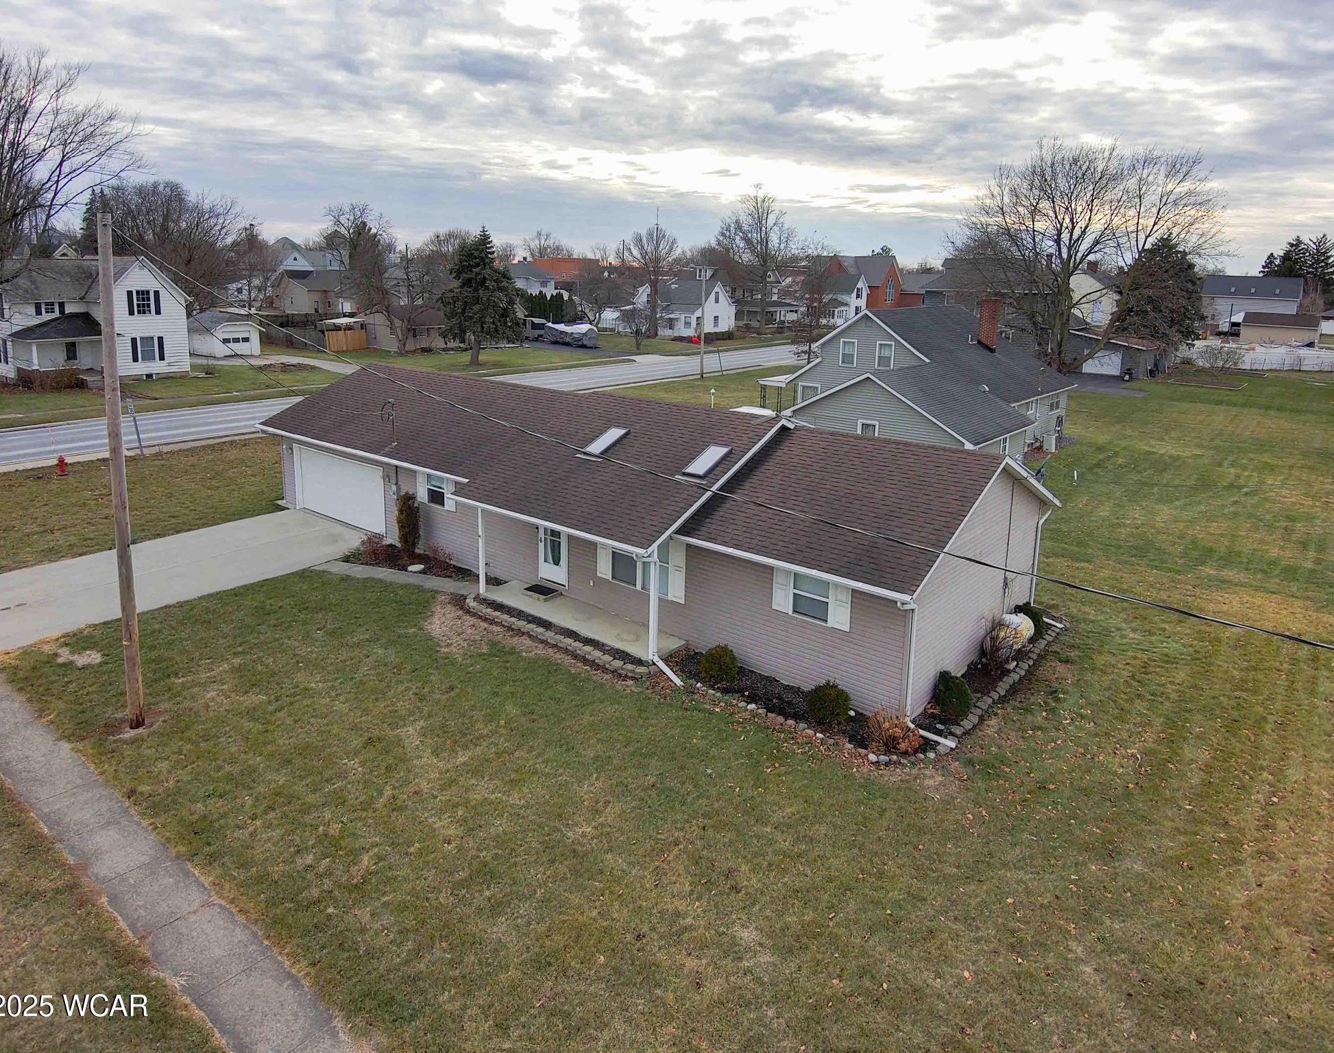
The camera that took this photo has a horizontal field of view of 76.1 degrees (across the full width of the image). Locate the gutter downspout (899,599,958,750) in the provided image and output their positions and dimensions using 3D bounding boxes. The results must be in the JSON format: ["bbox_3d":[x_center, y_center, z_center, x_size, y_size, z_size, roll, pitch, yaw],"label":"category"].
[{"bbox_3d":[4.704,2.706,15.207,0.420,2.380,1.220,-11,20,-36],"label":"gutter downspout"}]

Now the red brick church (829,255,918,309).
[{"bbox_3d":[33.222,-42.928,153.676,15.500,11.200,16.500,13,21,37],"label":"red brick church"}]

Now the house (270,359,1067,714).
[{"bbox_3d":[-2.154,-1.459,24.372,22.800,4.500,9.500,14,20,37],"label":"house"}]

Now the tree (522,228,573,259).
[{"bbox_3d":[-31.597,-68.781,224.982,13.000,18.500,13.000,1,16,0],"label":"tree"}]

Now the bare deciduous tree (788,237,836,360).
[{"bbox_3d":[14.030,-21.214,81.241,4.600,11.400,4.400,4,17,9],"label":"bare deciduous tree"}]

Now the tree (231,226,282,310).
[{"bbox_3d":[-49.608,-30.991,103.821,5.700,11.200,5.700,1,16,0],"label":"tree"}]

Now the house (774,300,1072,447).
[{"bbox_3d":[11.963,-7.255,41.624,13.400,6.900,18.400,14,21,38],"label":"house"}]

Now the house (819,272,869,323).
[{"bbox_3d":[29.791,-38.358,144.835,7.500,8.400,8.500,12,19,34],"label":"house"}]

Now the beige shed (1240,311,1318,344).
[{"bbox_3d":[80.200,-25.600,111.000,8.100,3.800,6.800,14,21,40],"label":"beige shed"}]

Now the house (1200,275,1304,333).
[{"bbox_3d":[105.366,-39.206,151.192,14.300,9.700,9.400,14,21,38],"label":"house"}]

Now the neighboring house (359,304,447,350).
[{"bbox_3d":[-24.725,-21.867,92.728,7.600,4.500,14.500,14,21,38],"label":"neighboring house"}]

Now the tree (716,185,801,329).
[{"bbox_3d":[13.979,-42.348,135.489,12.800,22.300,12.800,1,16,0],"label":"tree"}]

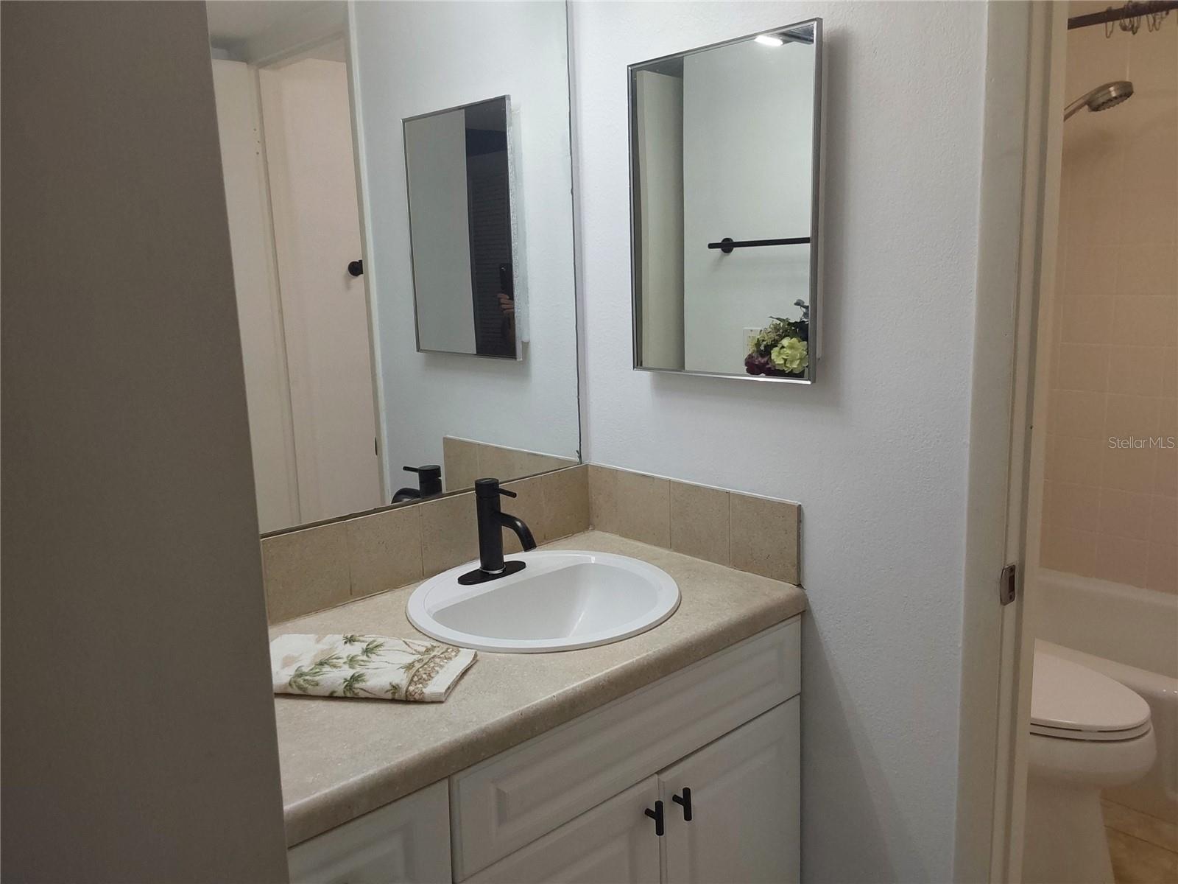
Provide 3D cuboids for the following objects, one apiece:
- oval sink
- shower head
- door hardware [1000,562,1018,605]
[{"bbox_3d":[-0.078,0.348,1.697,0.485,0.165,0.468,-11,14,-42],"label":"oval sink"},{"bbox_3d":[1.358,-0.917,2.589,0.110,0.070,0.230,-11,-2,-42],"label":"shower head"},{"bbox_3d":[0.625,0.214,1.423,0.043,0.057,0.009,-11,14,-42],"label":"door hardware"}]

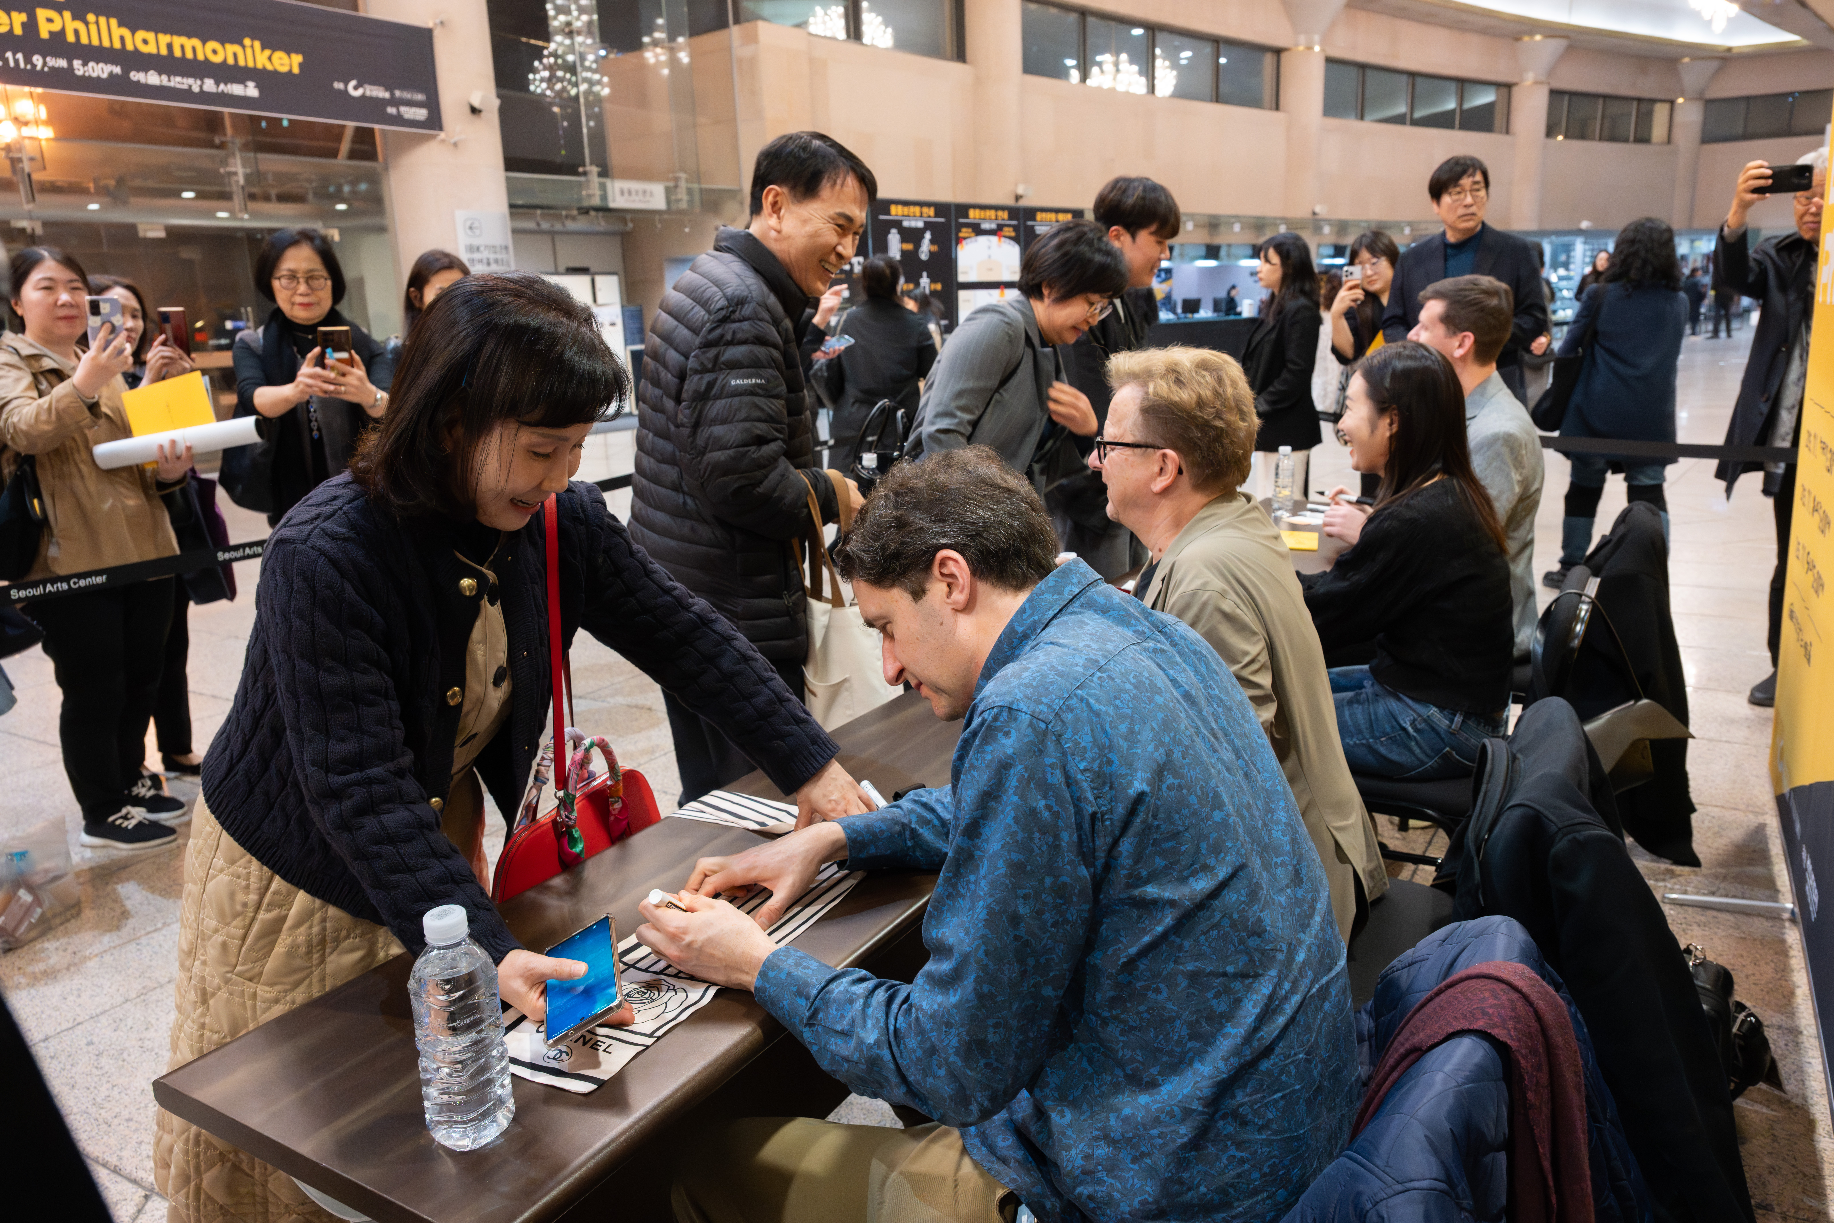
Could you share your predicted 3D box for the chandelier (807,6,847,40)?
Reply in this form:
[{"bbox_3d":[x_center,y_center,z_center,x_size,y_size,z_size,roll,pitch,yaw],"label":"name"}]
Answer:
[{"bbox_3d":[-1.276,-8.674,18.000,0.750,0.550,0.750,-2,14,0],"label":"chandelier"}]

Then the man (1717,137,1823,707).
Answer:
[{"bbox_3d":[2.834,-0.554,3.848,0.580,1.700,0.450,9,18,38],"label":"man"}]

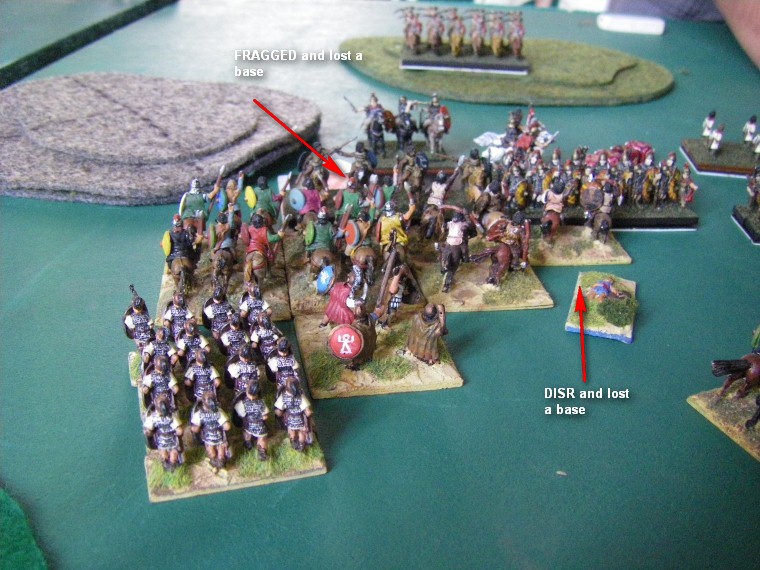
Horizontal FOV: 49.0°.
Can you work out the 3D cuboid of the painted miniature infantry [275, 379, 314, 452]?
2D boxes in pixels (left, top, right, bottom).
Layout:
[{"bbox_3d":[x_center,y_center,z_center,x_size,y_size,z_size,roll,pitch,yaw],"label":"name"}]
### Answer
[{"bbox_3d":[-0.020,0.029,0.193,0.009,0.020,0.008,-6,29,-15],"label":"painted miniature infantry"}]

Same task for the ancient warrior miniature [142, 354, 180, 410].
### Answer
[{"bbox_3d":[-0.052,0.025,0.200,0.008,0.019,0.008,-6,32,-14],"label":"ancient warrior miniature"}]

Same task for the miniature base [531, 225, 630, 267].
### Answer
[{"bbox_3d":[0.066,-0.015,0.300,0.040,0.003,0.030,-1,29,-4],"label":"miniature base"}]

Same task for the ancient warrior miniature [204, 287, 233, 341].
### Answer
[{"bbox_3d":[-0.044,0.009,0.227,0.008,0.019,0.008,-6,32,-14],"label":"ancient warrior miniature"}]

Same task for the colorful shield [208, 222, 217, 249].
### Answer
[{"bbox_3d":[-0.051,-0.015,0.252,0.002,0.008,0.007,-6,29,-14],"label":"colorful shield"}]

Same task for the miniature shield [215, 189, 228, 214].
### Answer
[{"bbox_3d":[-0.053,-0.028,0.279,0.002,0.007,0.007,-9,30,-20],"label":"miniature shield"}]

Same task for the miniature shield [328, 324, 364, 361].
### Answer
[{"bbox_3d":[-0.009,0.015,0.221,0.009,0.009,0.002,2,-2,-2],"label":"miniature shield"}]

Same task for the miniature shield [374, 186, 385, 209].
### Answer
[{"bbox_3d":[0.000,-0.030,0.290,0.002,0.007,0.007,-4,29,-12],"label":"miniature shield"}]

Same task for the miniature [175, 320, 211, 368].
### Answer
[{"bbox_3d":[-0.048,0.018,0.214,0.009,0.019,0.008,-7,30,-14],"label":"miniature"}]

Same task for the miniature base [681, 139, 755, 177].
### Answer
[{"bbox_3d":[0.166,-0.059,0.393,0.040,0.004,0.038,5,28,6],"label":"miniature base"}]

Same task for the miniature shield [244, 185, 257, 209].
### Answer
[{"bbox_3d":[-0.044,-0.030,0.284,0.002,0.008,0.008,-11,31,-34],"label":"miniature shield"}]

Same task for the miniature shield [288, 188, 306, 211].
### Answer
[{"bbox_3d":[-0.028,-0.029,0.279,0.008,0.008,0.002,26,25,33],"label":"miniature shield"}]

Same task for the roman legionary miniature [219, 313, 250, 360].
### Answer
[{"bbox_3d":[-0.038,0.016,0.218,0.009,0.020,0.008,-6,29,-15],"label":"roman legionary miniature"}]

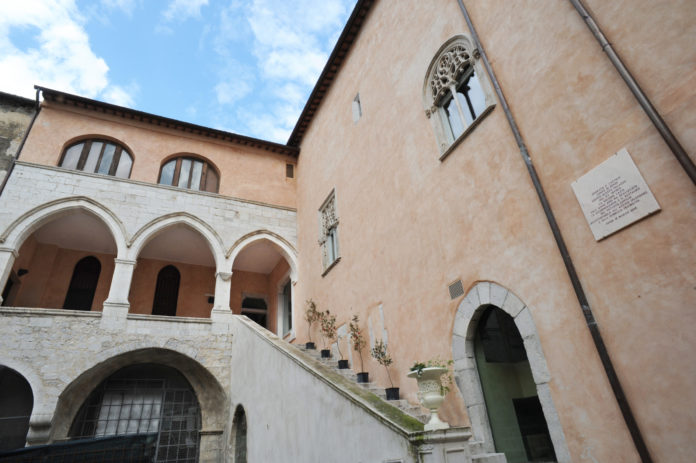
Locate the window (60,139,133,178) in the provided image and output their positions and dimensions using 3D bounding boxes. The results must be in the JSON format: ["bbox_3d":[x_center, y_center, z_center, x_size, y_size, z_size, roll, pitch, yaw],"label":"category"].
[{"bbox_3d":[-8.835,-2.647,13.782,2.124,1.575,0.180,9,-32,-24],"label":"window"}]

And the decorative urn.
[{"bbox_3d":[0.860,1.708,3.938,0.414,0.544,0.414,-4,-29,-2],"label":"decorative urn"}]

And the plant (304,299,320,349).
[{"bbox_3d":[-1.135,2.826,12.124,0.495,1.575,0.513,-4,-29,-2],"label":"plant"}]

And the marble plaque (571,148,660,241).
[{"bbox_3d":[3.032,-0.416,4.460,0.029,0.824,0.711,9,-32,-24],"label":"marble plaque"}]

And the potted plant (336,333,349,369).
[{"bbox_3d":[-0.129,3.070,9.908,0.216,0.897,0.226,9,-33,-24],"label":"potted plant"}]

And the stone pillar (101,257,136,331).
[{"bbox_3d":[-7.148,1.999,12.083,0.684,2.259,0.585,9,-32,-24],"label":"stone pillar"}]

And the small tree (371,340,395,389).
[{"bbox_3d":[0.719,2.710,7.935,0.343,0.974,0.359,9,-33,-24],"label":"small tree"}]

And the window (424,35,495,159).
[{"bbox_3d":[2.001,-2.681,7.487,0.248,2.205,1.485,9,-32,-24],"label":"window"}]

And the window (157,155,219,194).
[{"bbox_3d":[-6.066,-2.240,15.006,2.139,1.656,0.230,9,-33,-24],"label":"window"}]

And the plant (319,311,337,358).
[{"bbox_3d":[-0.568,2.933,11.109,0.436,1.370,0.456,-4,-30,-2],"label":"plant"}]

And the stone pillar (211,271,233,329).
[{"bbox_3d":[-4.284,2.342,13.209,0.621,1.771,0.598,9,-33,-24],"label":"stone pillar"}]

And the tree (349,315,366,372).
[{"bbox_3d":[0.252,2.647,9.160,0.301,1.350,0.315,9,-33,-24],"label":"tree"}]

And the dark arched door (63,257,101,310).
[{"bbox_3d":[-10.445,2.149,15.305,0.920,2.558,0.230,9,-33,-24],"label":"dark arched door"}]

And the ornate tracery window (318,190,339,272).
[{"bbox_3d":[-0.635,0.014,12.527,0.225,2.520,1.463,9,-32,-24],"label":"ornate tracery window"}]

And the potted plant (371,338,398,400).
[{"bbox_3d":[0.765,2.805,7.875,0.408,1.206,0.426,-4,-30,-2],"label":"potted plant"}]

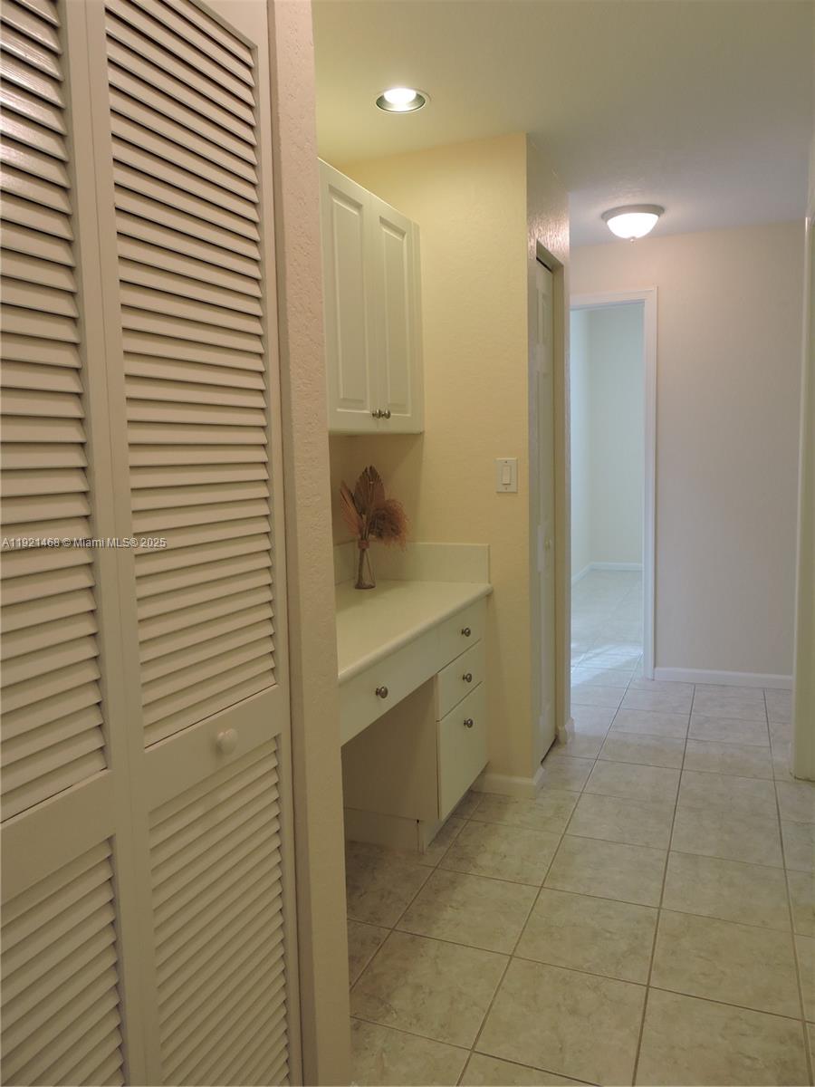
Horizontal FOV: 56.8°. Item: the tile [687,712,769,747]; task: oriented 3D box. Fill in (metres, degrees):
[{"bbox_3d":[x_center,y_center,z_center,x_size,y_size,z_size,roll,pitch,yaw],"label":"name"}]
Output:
[{"bbox_3d":[1.472,0.866,3.465,0.334,0.010,0.334,0,7,23],"label":"tile"}]

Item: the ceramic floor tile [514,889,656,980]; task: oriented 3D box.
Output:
[{"bbox_3d":[0.496,1.060,2.052,0.334,0.010,0.334,0,7,23],"label":"ceramic floor tile"}]

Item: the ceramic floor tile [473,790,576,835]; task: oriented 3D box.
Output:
[{"bbox_3d":[0.449,0.976,2.794,0.331,0.010,0.331,0,7,23],"label":"ceramic floor tile"}]

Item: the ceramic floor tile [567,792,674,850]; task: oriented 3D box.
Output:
[{"bbox_3d":[0.762,0.981,2.671,0.334,0.010,0.334,0,7,23],"label":"ceramic floor tile"}]

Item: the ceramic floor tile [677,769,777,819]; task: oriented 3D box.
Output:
[{"bbox_3d":[1.201,0.941,2.835,0.331,0.010,0.331,0,7,23],"label":"ceramic floor tile"}]

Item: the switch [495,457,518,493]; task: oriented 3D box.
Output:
[{"bbox_3d":[0.360,-0.247,2.738,0.078,0.122,0.010,0,7,23],"label":"switch"}]

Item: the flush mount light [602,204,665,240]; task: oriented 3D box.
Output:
[{"bbox_3d":[1.062,-1.485,3.547,0.282,0.118,0.282,0,7,23],"label":"flush mount light"}]

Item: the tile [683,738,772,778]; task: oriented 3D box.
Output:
[{"bbox_3d":[1.333,0.902,3.142,0.331,0.010,0.331,0,7,23],"label":"tile"}]

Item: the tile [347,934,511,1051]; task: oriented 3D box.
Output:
[{"bbox_3d":[0.051,1.097,1.876,0.334,0.010,0.334,0,7,23],"label":"tile"}]

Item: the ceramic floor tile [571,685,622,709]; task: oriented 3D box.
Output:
[{"bbox_3d":[0.982,0.821,4.042,0.334,0.010,0.334,0,7,23],"label":"ceramic floor tile"}]

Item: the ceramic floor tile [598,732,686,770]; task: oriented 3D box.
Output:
[{"bbox_3d":[1.028,0.903,3.290,0.334,0.010,0.334,0,7,23],"label":"ceramic floor tile"}]

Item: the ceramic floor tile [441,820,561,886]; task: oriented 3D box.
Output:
[{"bbox_3d":[0.317,1.018,2.495,0.334,0.010,0.334,0,7,23],"label":"ceramic floor tile"}]

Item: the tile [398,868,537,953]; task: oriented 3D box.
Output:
[{"bbox_3d":[0.184,1.056,2.180,0.331,0.010,0.331,0,7,23],"label":"tile"}]

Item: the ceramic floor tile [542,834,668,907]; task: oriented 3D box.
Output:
[{"bbox_3d":[0.626,1.019,2.354,0.331,0.010,0.331,0,7,23],"label":"ceramic floor tile"}]

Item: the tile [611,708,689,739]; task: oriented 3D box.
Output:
[{"bbox_3d":[1.156,0.859,3.583,0.331,0.010,0.331,0,7,23],"label":"tile"}]

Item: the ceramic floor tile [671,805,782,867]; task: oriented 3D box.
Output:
[{"bbox_3d":[1.073,0.984,2.537,0.334,0.010,0.334,0,7,23],"label":"ceramic floor tile"}]

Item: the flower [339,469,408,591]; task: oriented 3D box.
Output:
[{"bbox_3d":[-0.125,-0.065,2.786,0.245,0.447,0.180,-3,6,-3],"label":"flower"}]

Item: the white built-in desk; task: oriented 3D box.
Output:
[{"bbox_3d":[-0.197,0.562,2.342,0.580,0.964,1.360,0,7,23],"label":"white built-in desk"}]

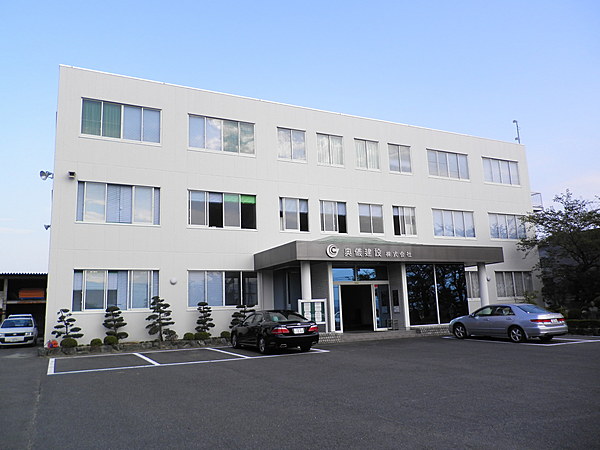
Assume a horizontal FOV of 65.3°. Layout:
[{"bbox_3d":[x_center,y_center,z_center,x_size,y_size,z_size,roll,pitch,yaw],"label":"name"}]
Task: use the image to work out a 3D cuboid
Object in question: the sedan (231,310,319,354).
[{"bbox_3d":[-1.103,3.942,17.583,1.800,1.470,4.870,3,-11,-26],"label":"sedan"}]

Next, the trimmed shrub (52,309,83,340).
[{"bbox_3d":[-9.464,4.143,19.031,1.189,1.475,1.011,3,-11,-26],"label":"trimmed shrub"}]

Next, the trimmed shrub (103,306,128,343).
[{"bbox_3d":[-7.818,4.220,19.821,1.035,1.557,0.932,3,-11,-26],"label":"trimmed shrub"}]

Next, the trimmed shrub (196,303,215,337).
[{"bbox_3d":[-4.364,4.399,21.476,0.891,1.710,0.847,3,-11,-26],"label":"trimmed shrub"}]

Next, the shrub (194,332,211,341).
[{"bbox_3d":[-4.416,4.982,21.054,0.674,0.373,0.641,3,-11,-26],"label":"shrub"}]

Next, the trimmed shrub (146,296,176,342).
[{"bbox_3d":[-6.165,4.139,20.646,1.291,1.949,1.098,3,-11,-26],"label":"trimmed shrub"}]

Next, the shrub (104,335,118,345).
[{"bbox_3d":[-7.837,4.780,19.420,0.568,0.397,0.540,3,-11,-26],"label":"shrub"}]

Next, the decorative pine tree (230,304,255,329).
[{"bbox_3d":[-2.687,4.584,22.260,1.323,1.631,1.190,3,-11,-26],"label":"decorative pine tree"}]

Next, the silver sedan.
[{"bbox_3d":[8.241,3.926,19.103,1.820,1.460,4.810,3,-11,-28],"label":"silver sedan"}]

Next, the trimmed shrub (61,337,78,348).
[{"bbox_3d":[-9.250,4.721,18.740,0.650,0.422,0.585,3,-11,-26],"label":"trimmed shrub"}]

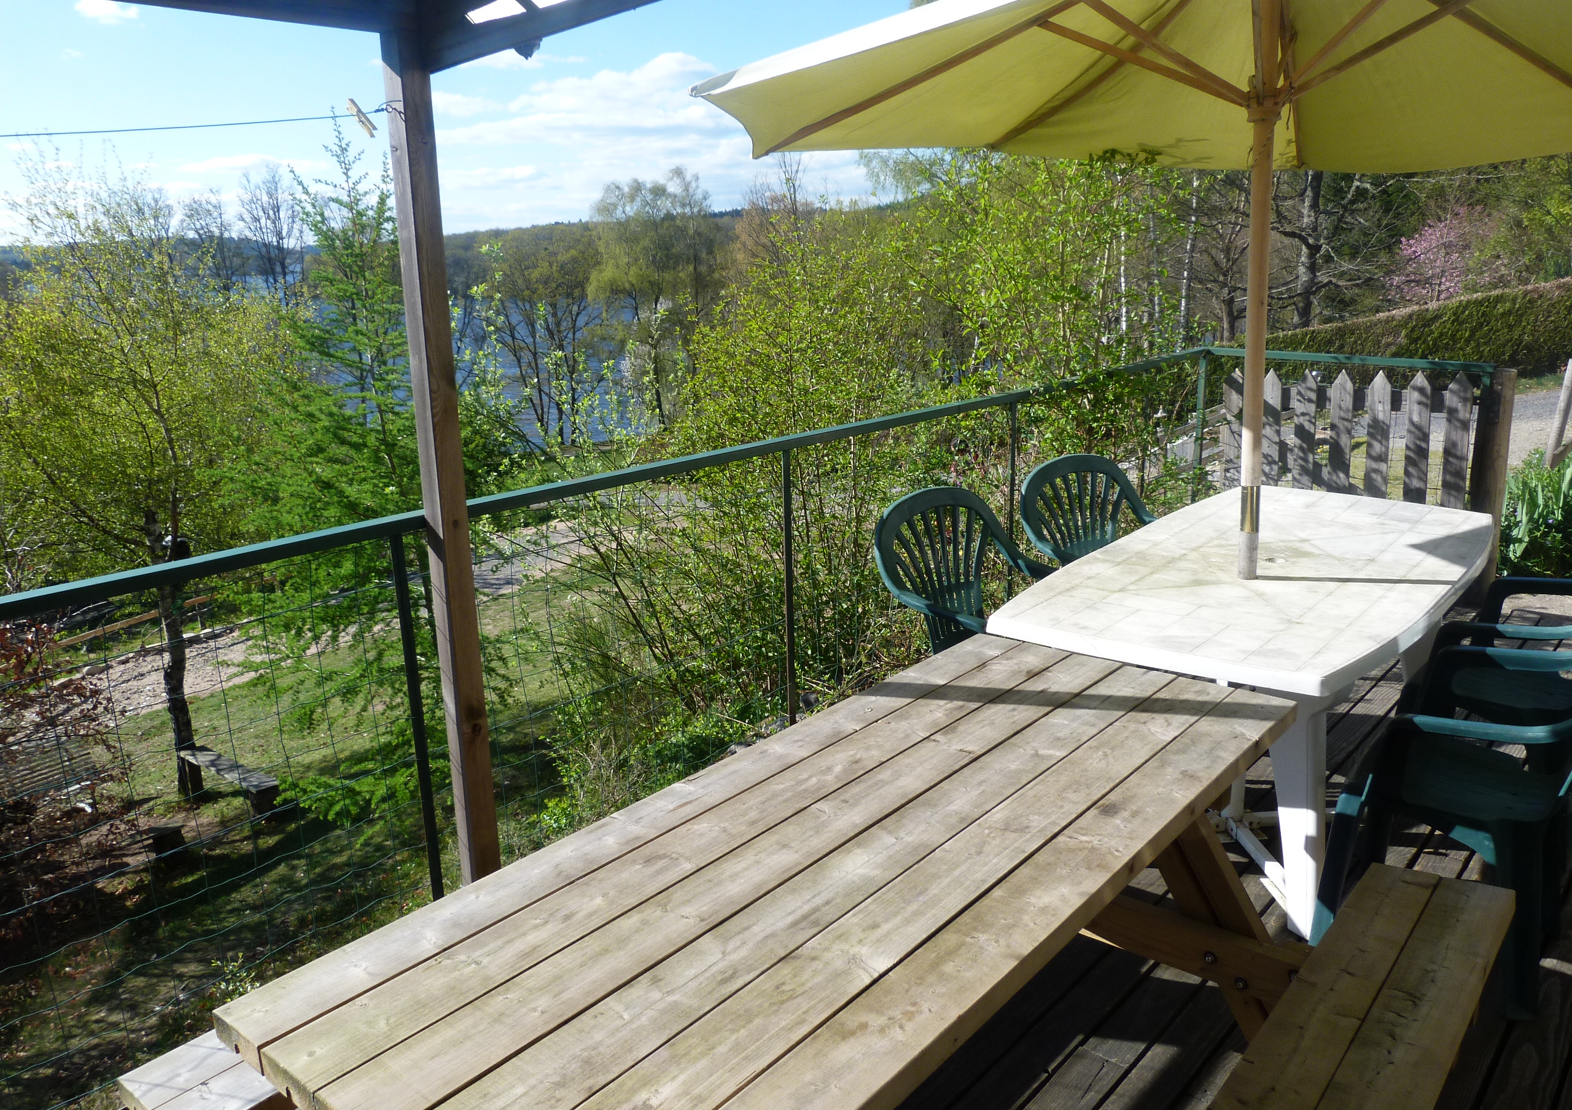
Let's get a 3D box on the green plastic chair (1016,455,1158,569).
[{"bbox_3d":[1.169,0.145,4.019,0.585,0.870,0.570,-11,17,-33],"label":"green plastic chair"}]

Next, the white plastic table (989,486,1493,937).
[{"bbox_3d":[1.493,0.347,3.497,0.973,0.720,2.081,10,18,38],"label":"white plastic table"}]

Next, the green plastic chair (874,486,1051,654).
[{"bbox_3d":[0.619,0.289,3.506,0.585,0.870,0.570,-13,18,-38],"label":"green plastic chair"}]

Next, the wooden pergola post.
[{"bbox_3d":[-0.768,-0.066,2.596,0.075,2.100,0.075,11,18,39],"label":"wooden pergola post"}]

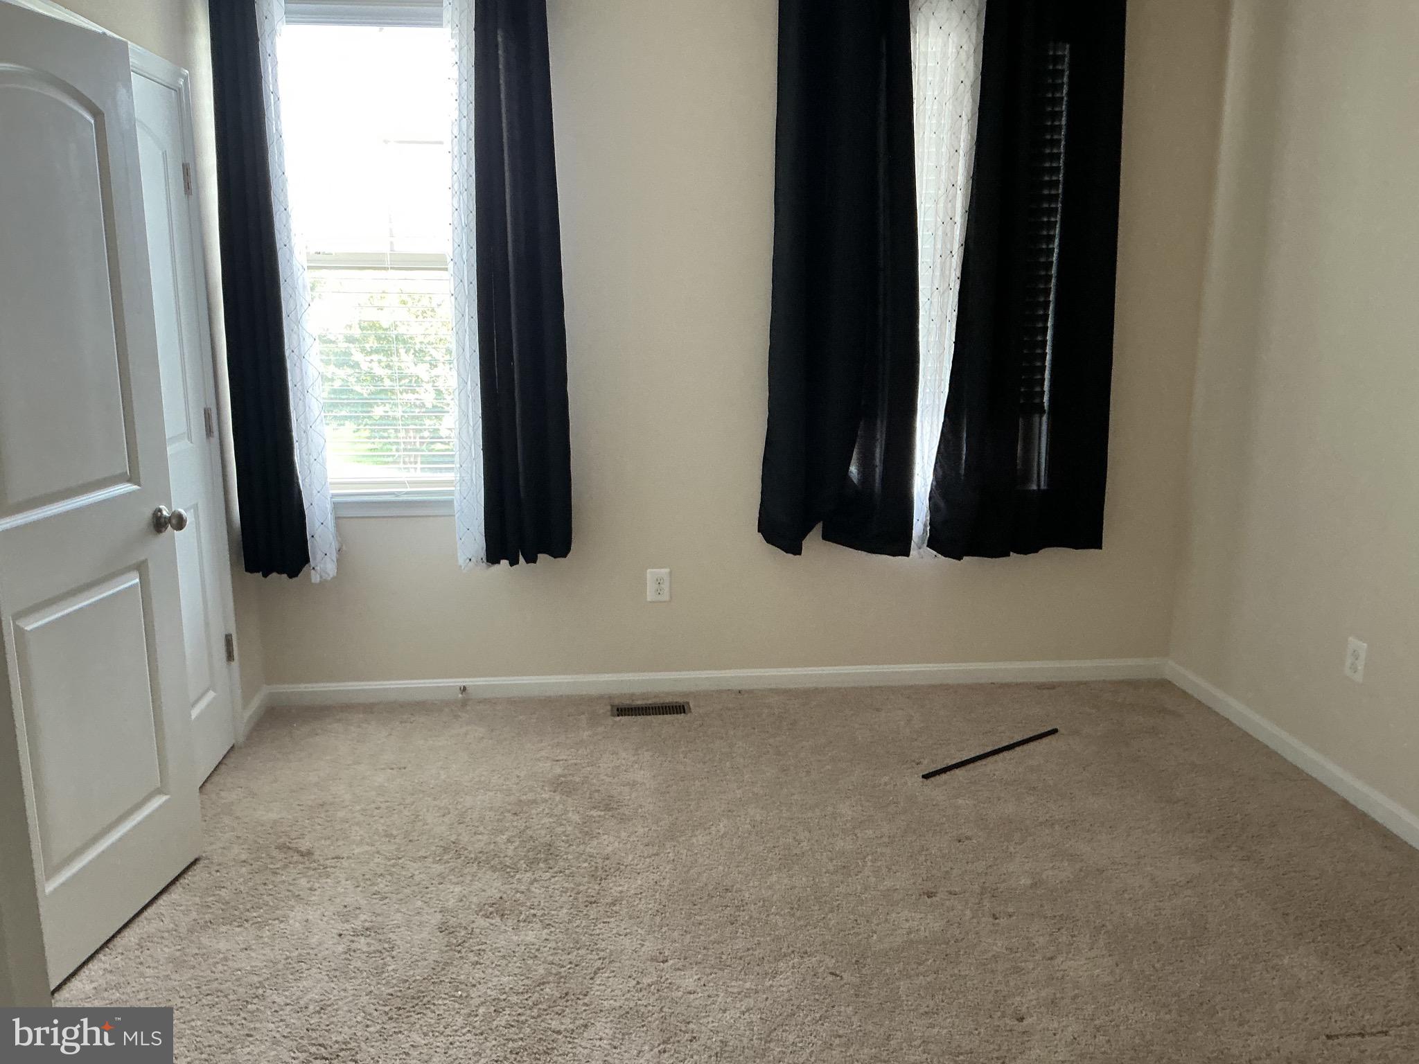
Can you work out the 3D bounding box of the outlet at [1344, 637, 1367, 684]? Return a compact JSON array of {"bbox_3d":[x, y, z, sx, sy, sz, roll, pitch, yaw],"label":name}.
[{"bbox_3d":[1.903,0.378,3.510,0.012,0.120,0.079,-1,12,-6],"label":"outlet"}]

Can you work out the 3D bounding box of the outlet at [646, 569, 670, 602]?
[{"bbox_3d":[-0.185,0.197,4.345,0.079,0.120,0.012,-1,12,-6],"label":"outlet"}]

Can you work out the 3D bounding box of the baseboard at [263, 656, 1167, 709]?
[{"bbox_3d":[0.092,0.553,4.450,3.398,0.082,0.018,-1,12,-6],"label":"baseboard"}]

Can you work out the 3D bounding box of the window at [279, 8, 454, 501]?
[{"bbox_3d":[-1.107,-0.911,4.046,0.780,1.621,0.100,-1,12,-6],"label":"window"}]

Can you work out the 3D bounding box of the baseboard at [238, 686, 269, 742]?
[{"bbox_3d":[-1.578,0.618,4.110,0.017,0.082,0.355,-1,12,-6],"label":"baseboard"}]

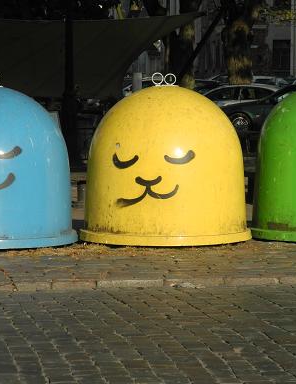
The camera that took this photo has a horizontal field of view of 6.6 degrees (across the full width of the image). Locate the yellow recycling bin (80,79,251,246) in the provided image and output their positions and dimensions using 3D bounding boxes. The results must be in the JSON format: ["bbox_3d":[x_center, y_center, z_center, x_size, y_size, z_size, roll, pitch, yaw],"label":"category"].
[{"bbox_3d":[0.175,-0.276,24.500,1.650,1.486,1.650,0,3,9],"label":"yellow recycling bin"}]

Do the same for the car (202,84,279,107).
[{"bbox_3d":[2.750,-2.440,75.500,4.400,1.450,1.800,0,3,-6],"label":"car"}]

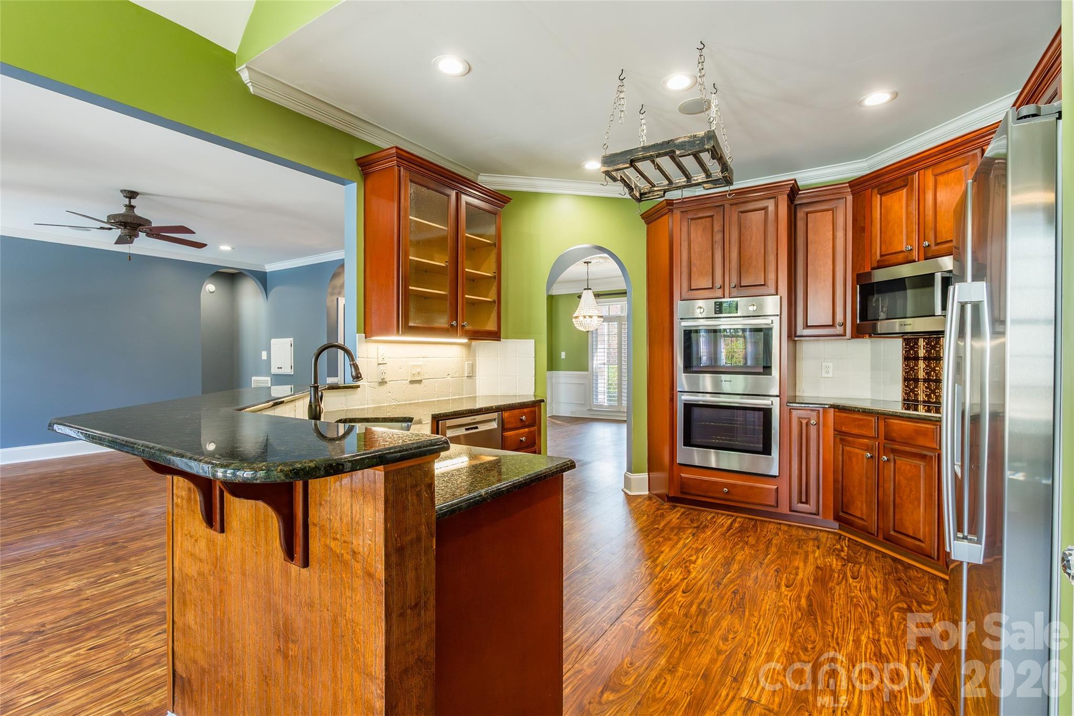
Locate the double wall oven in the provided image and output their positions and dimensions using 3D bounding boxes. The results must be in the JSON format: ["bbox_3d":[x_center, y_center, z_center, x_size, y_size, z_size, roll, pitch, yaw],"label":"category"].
[{"bbox_3d":[1.627,0.203,3.966,0.755,1.337,0.600,0,1,32],"label":"double wall oven"}]

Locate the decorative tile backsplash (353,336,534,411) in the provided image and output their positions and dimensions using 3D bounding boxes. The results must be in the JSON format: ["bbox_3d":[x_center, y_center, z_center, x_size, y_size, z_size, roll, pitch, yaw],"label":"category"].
[{"bbox_3d":[-0.646,0.086,3.694,0.362,0.491,1.627,0,1,37],"label":"decorative tile backsplash"}]

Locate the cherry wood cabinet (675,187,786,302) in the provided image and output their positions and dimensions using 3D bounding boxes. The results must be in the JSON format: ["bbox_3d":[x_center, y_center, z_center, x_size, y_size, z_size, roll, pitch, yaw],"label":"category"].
[{"bbox_3d":[1.652,-0.870,3.988,0.830,0.800,0.620,0,1,32],"label":"cherry wood cabinet"}]

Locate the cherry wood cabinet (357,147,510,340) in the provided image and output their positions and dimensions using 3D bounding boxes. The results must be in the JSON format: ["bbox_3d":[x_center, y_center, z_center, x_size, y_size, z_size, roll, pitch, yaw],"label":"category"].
[{"bbox_3d":[-0.707,-0.714,3.519,0.385,1.171,1.135,0,1,34],"label":"cherry wood cabinet"}]

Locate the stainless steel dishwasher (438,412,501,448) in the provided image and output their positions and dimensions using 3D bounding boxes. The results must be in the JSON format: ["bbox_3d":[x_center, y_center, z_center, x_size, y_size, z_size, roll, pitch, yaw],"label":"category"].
[{"bbox_3d":[-0.655,0.799,3.300,0.605,0.850,0.600,0,1,34],"label":"stainless steel dishwasher"}]

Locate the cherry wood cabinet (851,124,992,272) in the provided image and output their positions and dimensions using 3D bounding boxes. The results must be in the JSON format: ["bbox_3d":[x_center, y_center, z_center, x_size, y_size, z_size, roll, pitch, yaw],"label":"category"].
[{"bbox_3d":[2.578,-0.953,3.114,0.400,0.675,0.900,0,1,-13],"label":"cherry wood cabinet"}]

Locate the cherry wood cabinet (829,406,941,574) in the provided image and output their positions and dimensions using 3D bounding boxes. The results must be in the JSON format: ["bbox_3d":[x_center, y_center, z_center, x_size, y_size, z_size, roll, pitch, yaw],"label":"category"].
[{"bbox_3d":[2.467,0.797,3.075,0.615,0.855,0.760,0,1,-13],"label":"cherry wood cabinet"}]

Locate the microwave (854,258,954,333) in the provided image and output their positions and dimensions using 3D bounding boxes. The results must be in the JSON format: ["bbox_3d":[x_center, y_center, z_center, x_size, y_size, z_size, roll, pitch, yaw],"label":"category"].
[{"bbox_3d":[2.561,-0.381,3.088,0.435,0.432,0.755,0,1,-13],"label":"microwave"}]

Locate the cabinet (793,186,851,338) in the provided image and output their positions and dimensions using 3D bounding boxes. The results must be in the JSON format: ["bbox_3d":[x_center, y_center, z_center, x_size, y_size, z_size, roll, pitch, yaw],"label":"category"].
[{"bbox_3d":[2.261,-0.715,3.776,0.379,1.163,0.390,0,1,32],"label":"cabinet"}]

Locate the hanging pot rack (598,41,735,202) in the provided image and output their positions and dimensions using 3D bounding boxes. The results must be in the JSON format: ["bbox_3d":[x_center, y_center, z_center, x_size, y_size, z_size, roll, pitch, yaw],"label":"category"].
[{"bbox_3d":[0.735,-1.251,2.622,0.560,0.575,0.580,0,1,32],"label":"hanging pot rack"}]

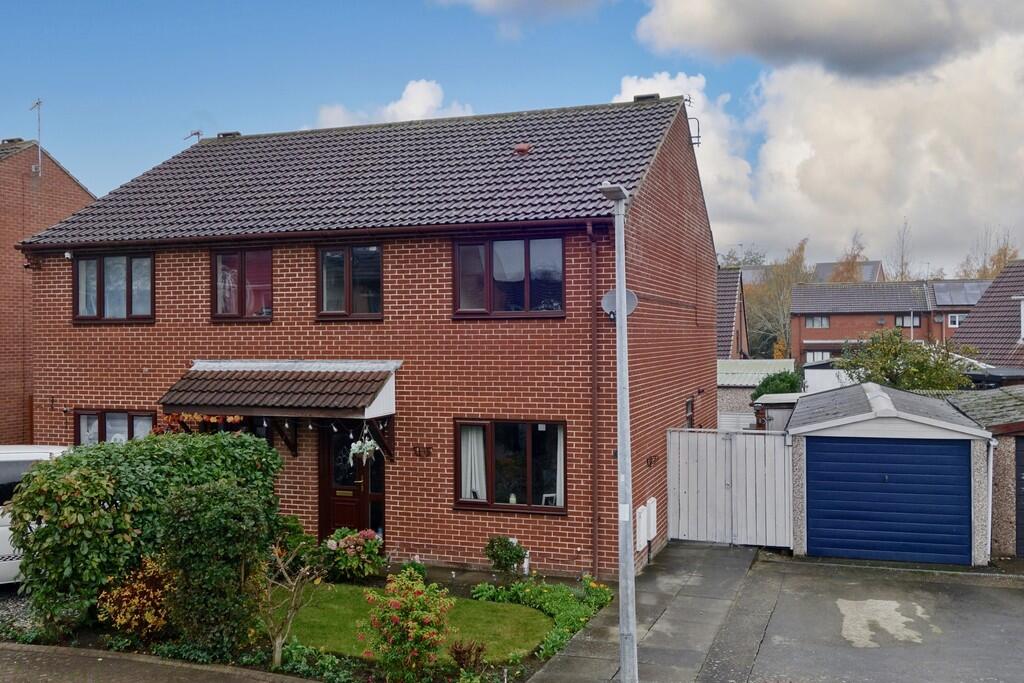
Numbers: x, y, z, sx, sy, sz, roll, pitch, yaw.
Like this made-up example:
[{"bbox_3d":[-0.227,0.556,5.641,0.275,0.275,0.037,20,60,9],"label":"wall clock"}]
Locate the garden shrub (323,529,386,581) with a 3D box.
[{"bbox_3d":[-2.234,3.022,11.300,0.880,0.740,0.800,0,1,0],"label":"garden shrub"}]

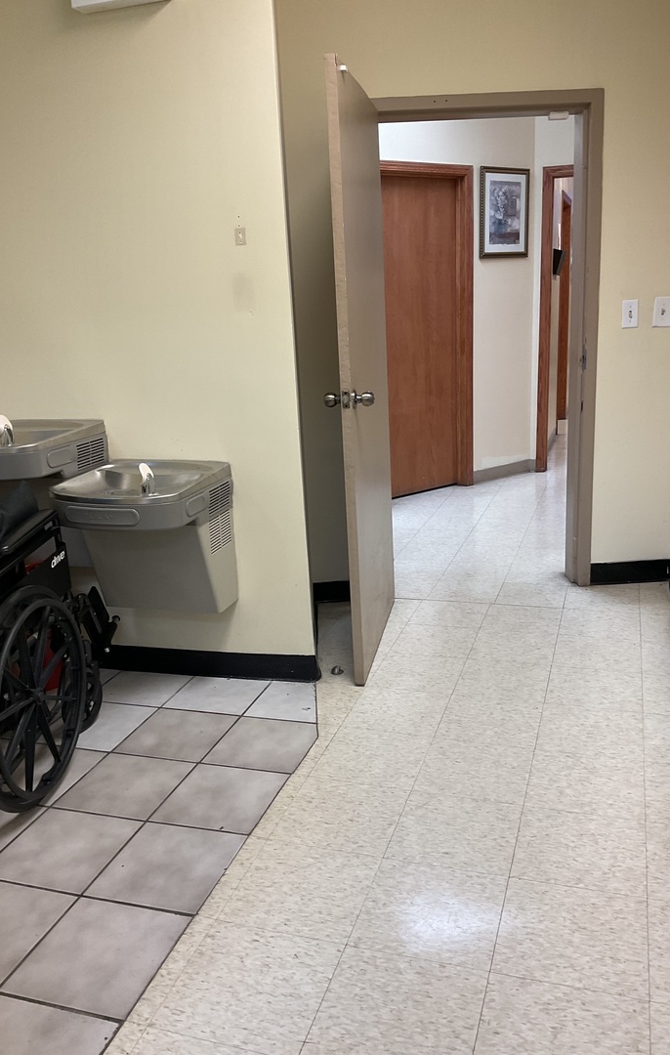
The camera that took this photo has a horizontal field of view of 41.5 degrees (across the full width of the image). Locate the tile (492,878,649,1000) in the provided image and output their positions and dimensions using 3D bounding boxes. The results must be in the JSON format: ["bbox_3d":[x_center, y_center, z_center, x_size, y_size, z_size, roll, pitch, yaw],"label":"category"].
[{"bbox_3d":[0.509,0.873,1.893,0.307,0.010,0.307,2,16,18],"label":"tile"}]

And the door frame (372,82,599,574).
[{"bbox_3d":[0.592,-0.720,3.785,1.025,2.065,0.151,-4,15,-2],"label":"door frame"}]

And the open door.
[{"bbox_3d":[0.116,-0.528,3.251,0.042,2.013,0.855,0,15,11],"label":"open door"}]

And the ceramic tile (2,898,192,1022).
[{"bbox_3d":[-0.508,0.925,1.913,0.296,0.010,0.304,2,16,18],"label":"ceramic tile"}]

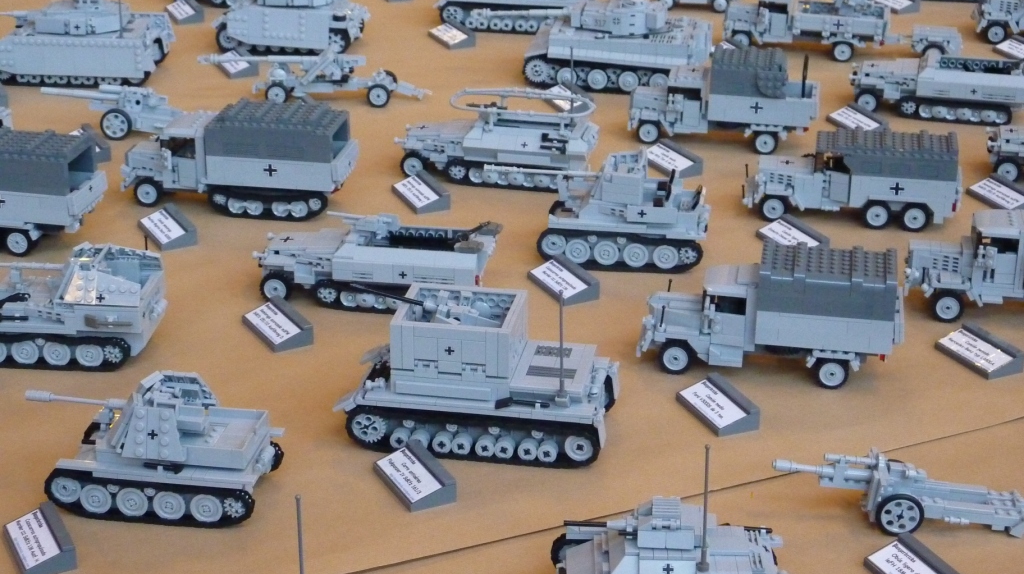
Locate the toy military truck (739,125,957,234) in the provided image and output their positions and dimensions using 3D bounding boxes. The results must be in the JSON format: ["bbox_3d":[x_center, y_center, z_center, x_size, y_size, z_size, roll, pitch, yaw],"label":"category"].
[{"bbox_3d":[0.302,-0.101,1.653,0.189,0.078,0.063,5,24,11],"label":"toy military truck"}]

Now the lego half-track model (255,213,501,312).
[{"bbox_3d":[-0.106,-0.026,1.464,0.188,0.071,0.065,4,25,8],"label":"lego half-track model"}]

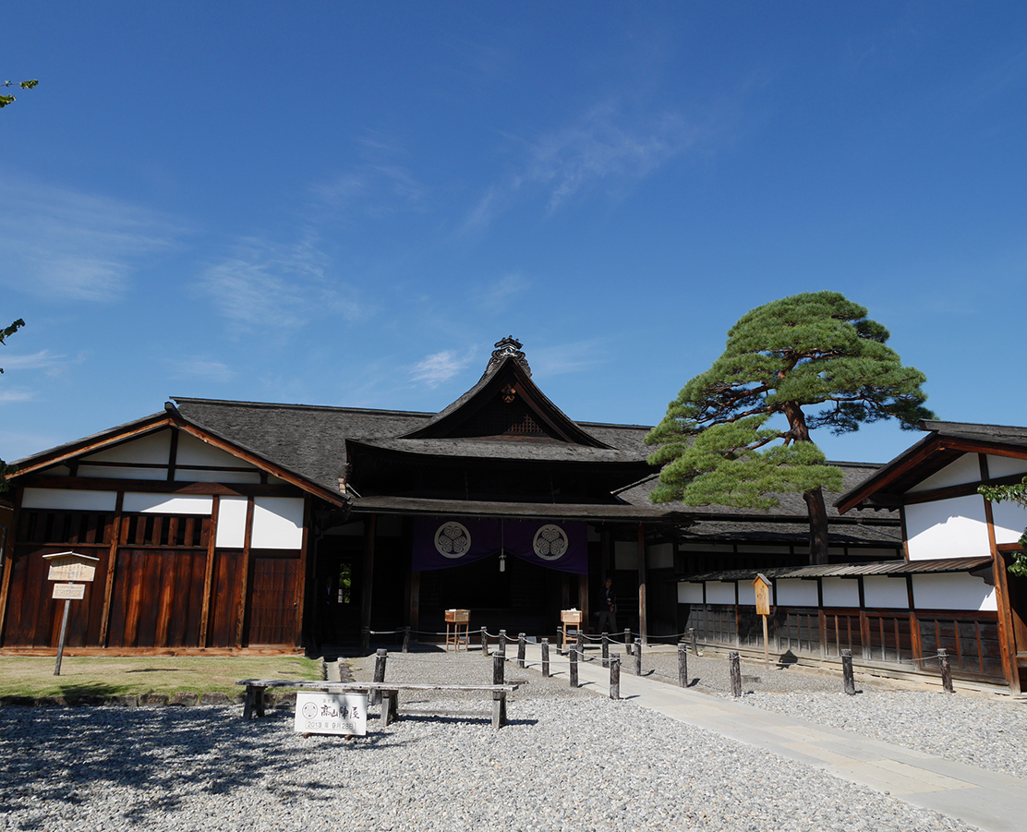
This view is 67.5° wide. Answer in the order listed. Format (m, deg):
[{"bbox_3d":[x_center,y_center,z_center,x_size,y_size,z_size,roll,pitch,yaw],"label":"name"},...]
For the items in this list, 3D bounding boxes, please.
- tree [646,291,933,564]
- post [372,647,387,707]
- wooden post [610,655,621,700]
[{"bbox_3d":[6.863,1.155,18.853,6.732,9.160,6.120,-4,-14,20],"label":"tree"},{"bbox_3d":[-1.711,3.292,9.702,0.128,0.673,0.128,4,-13,-13],"label":"post"},{"bbox_3d":[1.381,3.533,10.436,0.122,0.596,0.122,4,-13,-13],"label":"wooden post"}]

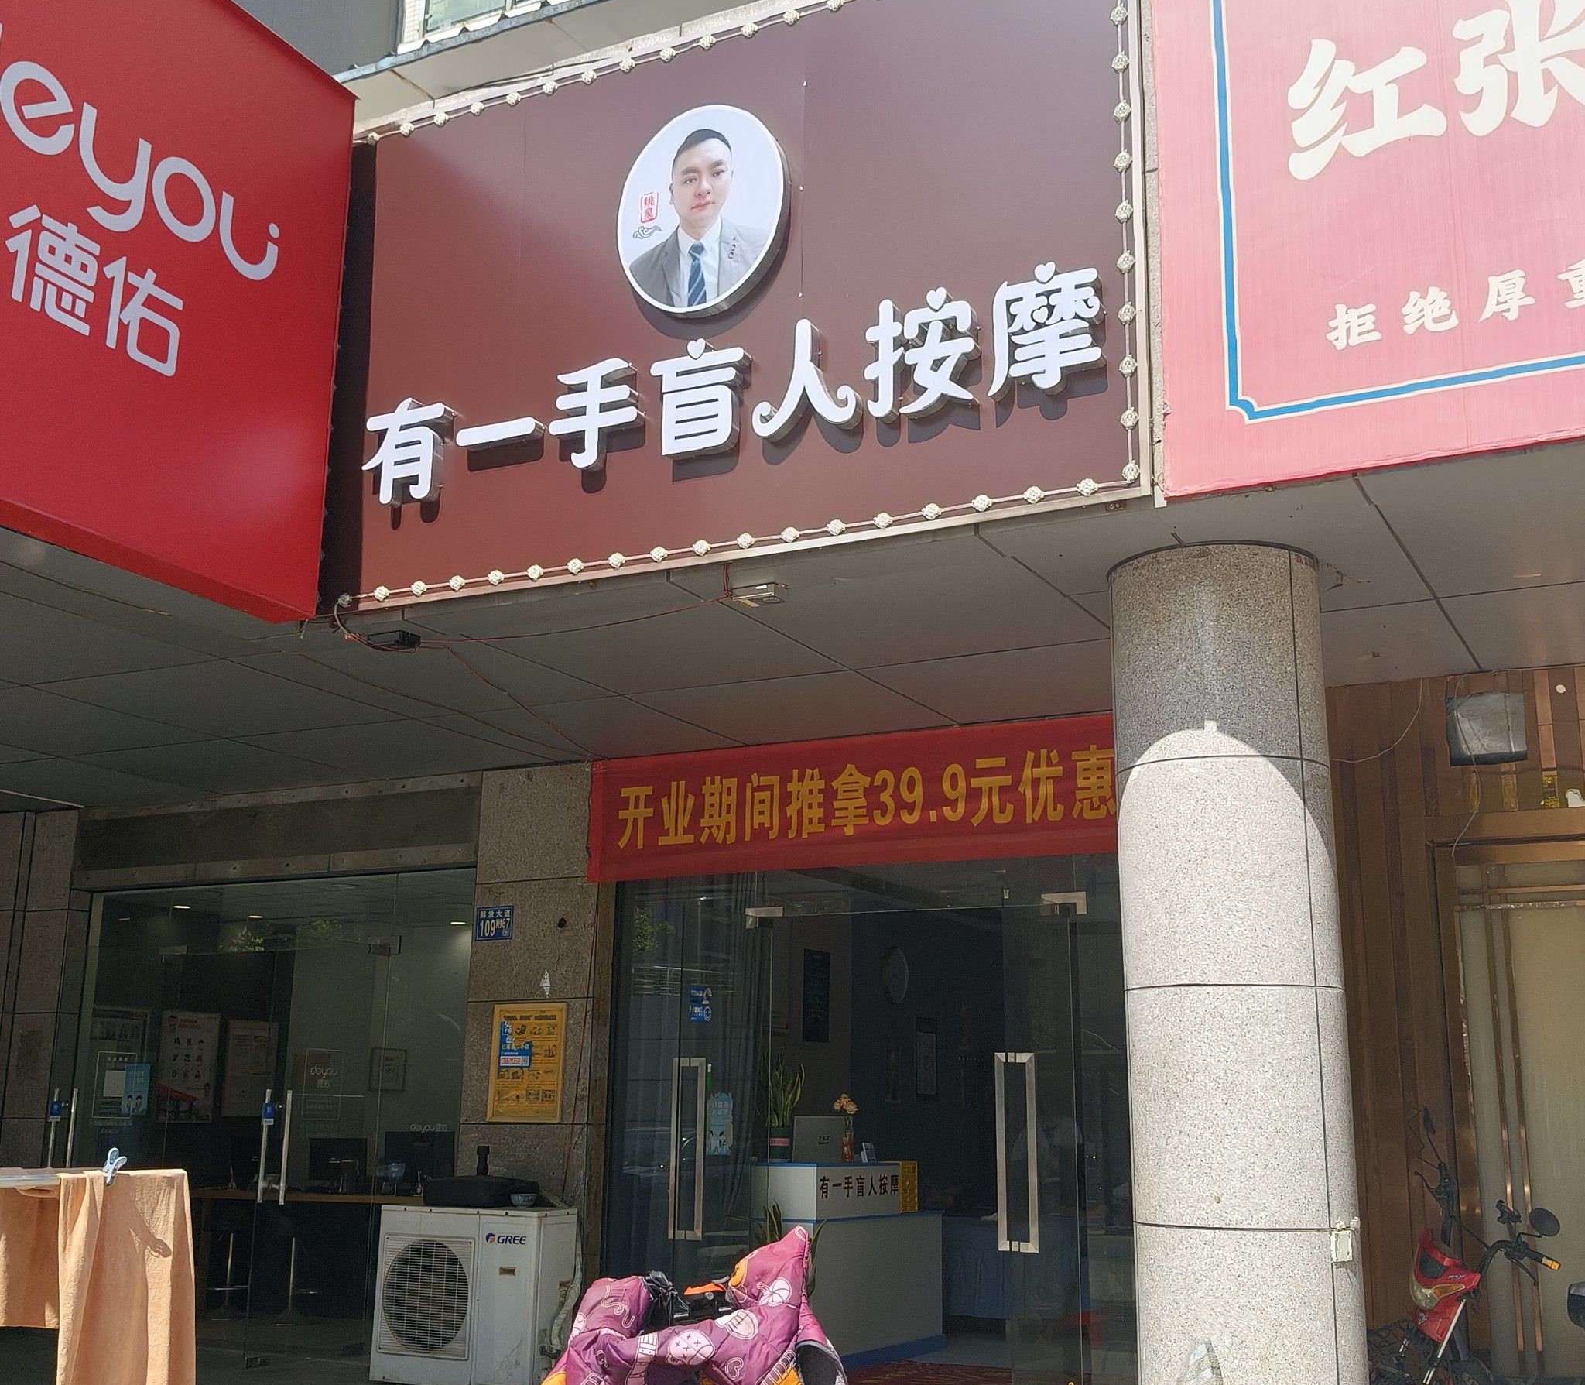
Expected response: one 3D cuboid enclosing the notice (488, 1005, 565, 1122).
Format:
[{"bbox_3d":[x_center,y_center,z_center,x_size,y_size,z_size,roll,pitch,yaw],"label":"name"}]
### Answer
[{"bbox_3d":[-1.403,1.956,8.387,0.461,0.606,0.030,-5,-14,25],"label":"notice"}]

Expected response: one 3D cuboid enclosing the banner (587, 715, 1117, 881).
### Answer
[{"bbox_3d":[0.299,0.551,7.879,3.042,0.651,0.020,-5,-14,25],"label":"banner"}]

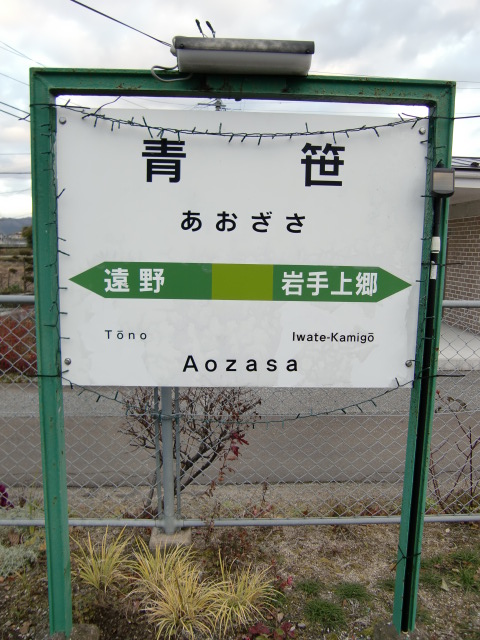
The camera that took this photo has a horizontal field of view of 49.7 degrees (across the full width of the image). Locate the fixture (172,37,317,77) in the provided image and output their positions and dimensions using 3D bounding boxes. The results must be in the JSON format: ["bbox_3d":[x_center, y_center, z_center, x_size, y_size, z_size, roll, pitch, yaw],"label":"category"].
[{"bbox_3d":[0.009,-0.776,1.565,0.410,0.080,0.140,1,8,-3],"label":"fixture"}]

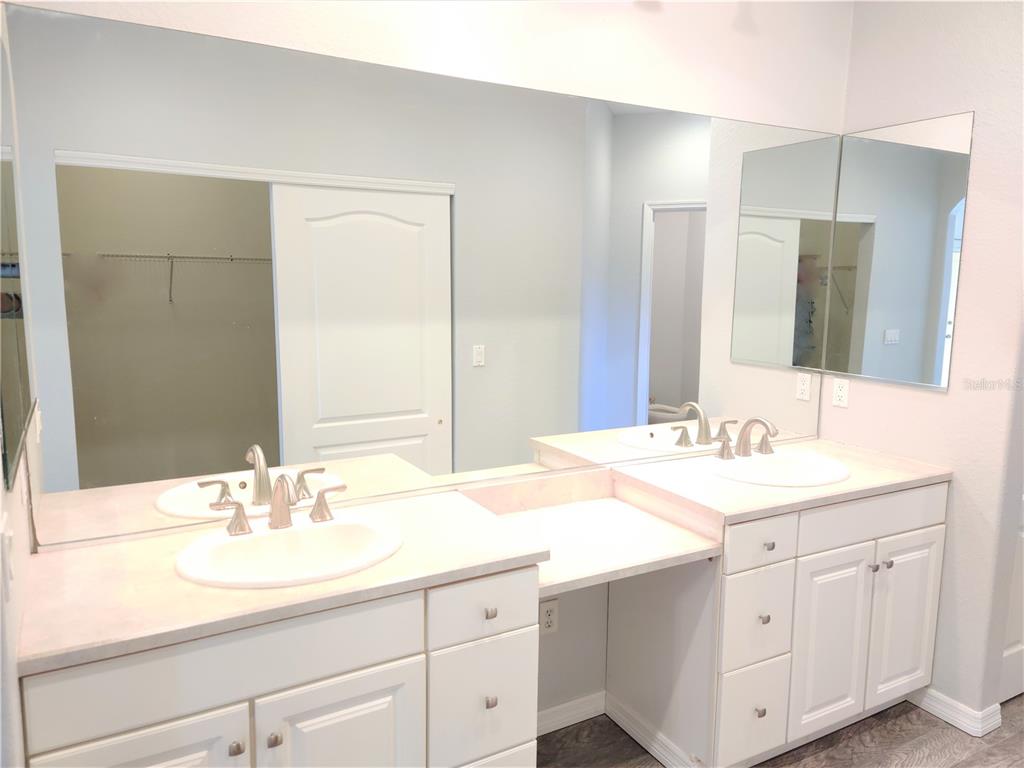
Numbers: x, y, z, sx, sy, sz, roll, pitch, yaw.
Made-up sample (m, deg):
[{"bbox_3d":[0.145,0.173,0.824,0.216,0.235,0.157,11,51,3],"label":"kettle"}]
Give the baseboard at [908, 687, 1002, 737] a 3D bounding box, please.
[{"bbox_3d":[1.614,1.155,2.792,0.175,0.099,0.280,-5,10,-28],"label":"baseboard"}]

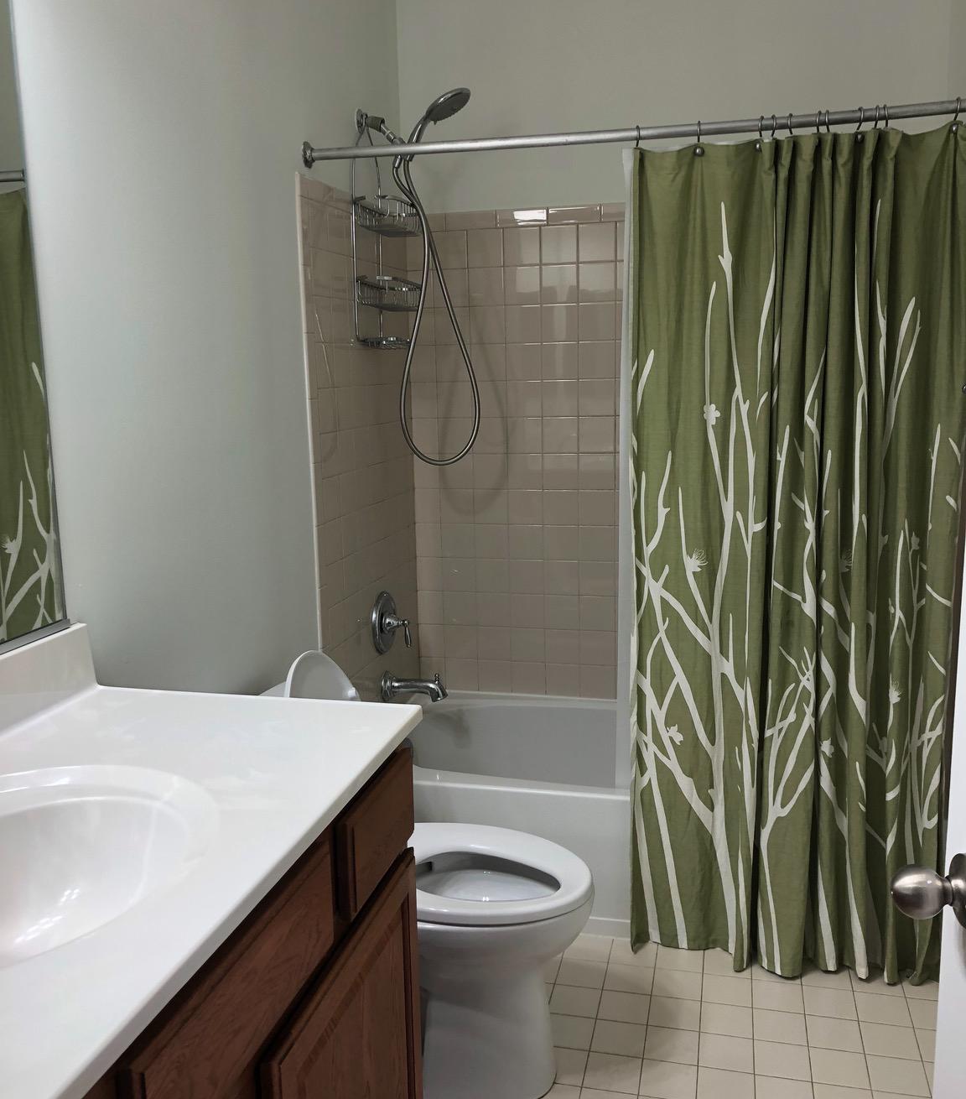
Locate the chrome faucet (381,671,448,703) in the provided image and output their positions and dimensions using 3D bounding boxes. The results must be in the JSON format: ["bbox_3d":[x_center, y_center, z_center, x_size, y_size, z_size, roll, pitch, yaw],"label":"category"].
[{"bbox_3d":[-0.191,0.401,3.029,0.191,0.090,0.078,1,11,14],"label":"chrome faucet"}]

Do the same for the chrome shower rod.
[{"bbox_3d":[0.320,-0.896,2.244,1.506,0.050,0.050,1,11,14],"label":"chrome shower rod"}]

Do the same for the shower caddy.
[{"bbox_3d":[-0.255,-0.854,2.818,0.105,0.607,0.271,1,11,14],"label":"shower caddy"}]

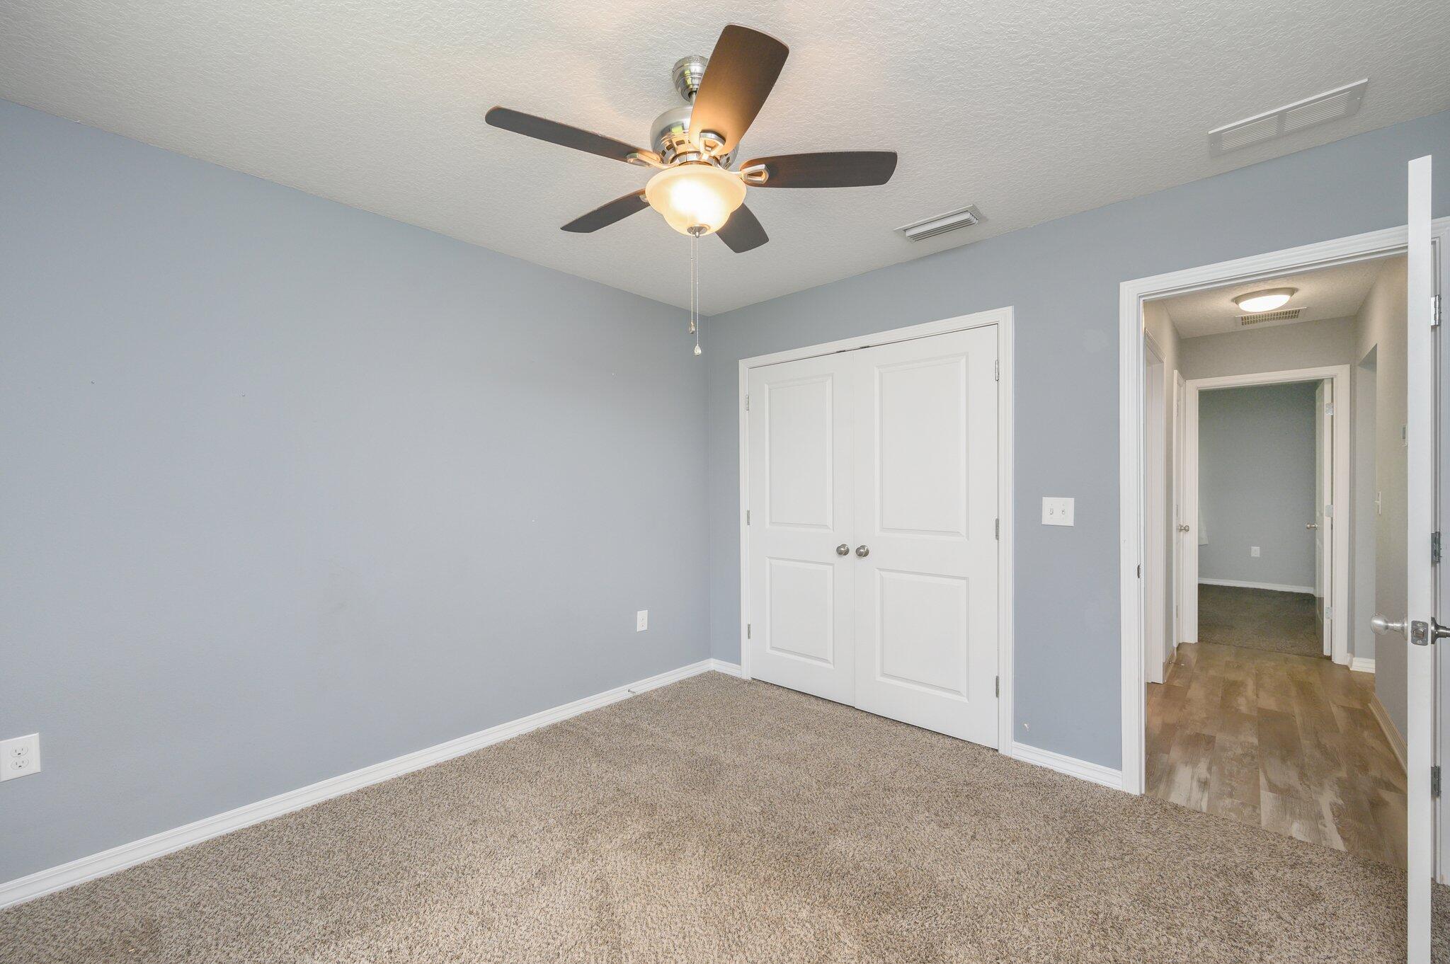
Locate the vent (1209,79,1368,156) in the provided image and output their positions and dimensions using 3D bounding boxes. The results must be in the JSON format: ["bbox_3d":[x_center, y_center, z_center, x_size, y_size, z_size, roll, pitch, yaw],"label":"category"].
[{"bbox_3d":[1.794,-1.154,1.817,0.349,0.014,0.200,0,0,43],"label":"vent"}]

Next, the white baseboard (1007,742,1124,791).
[{"bbox_3d":[1.485,1.238,2.465,0.415,0.080,0.015,0,0,43],"label":"white baseboard"}]

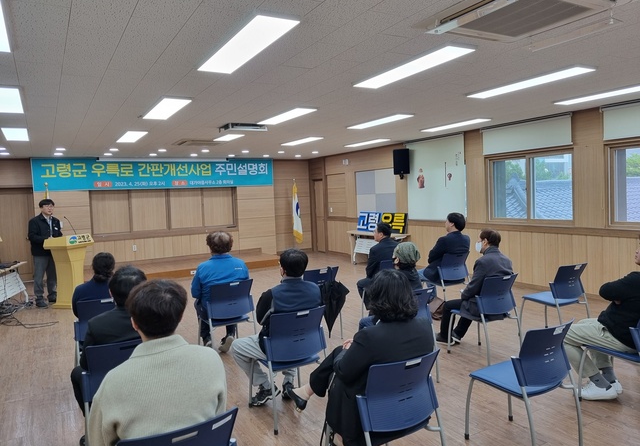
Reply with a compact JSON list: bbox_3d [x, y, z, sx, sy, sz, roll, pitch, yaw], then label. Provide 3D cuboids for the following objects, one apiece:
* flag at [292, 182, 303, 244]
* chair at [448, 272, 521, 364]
[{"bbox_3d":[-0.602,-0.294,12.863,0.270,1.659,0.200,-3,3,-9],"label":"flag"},{"bbox_3d":[1.532,0.856,4.509,0.480,0.780,0.530,-4,3,-30],"label":"chair"}]

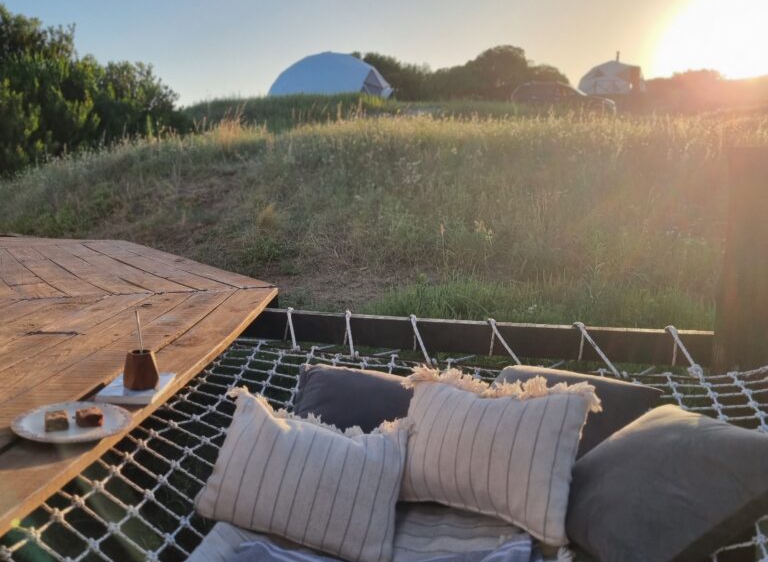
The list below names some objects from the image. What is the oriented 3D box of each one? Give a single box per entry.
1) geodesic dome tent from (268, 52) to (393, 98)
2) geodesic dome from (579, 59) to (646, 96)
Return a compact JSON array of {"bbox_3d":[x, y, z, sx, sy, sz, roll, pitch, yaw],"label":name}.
[{"bbox_3d":[-2.529,-9.118,35.256,6.100,3.000,6.000,1,10,20],"label":"geodesic dome tent"},{"bbox_3d":[19.695,-17.481,66.247,6.000,3.100,6.000,-1,9,7],"label":"geodesic dome"}]

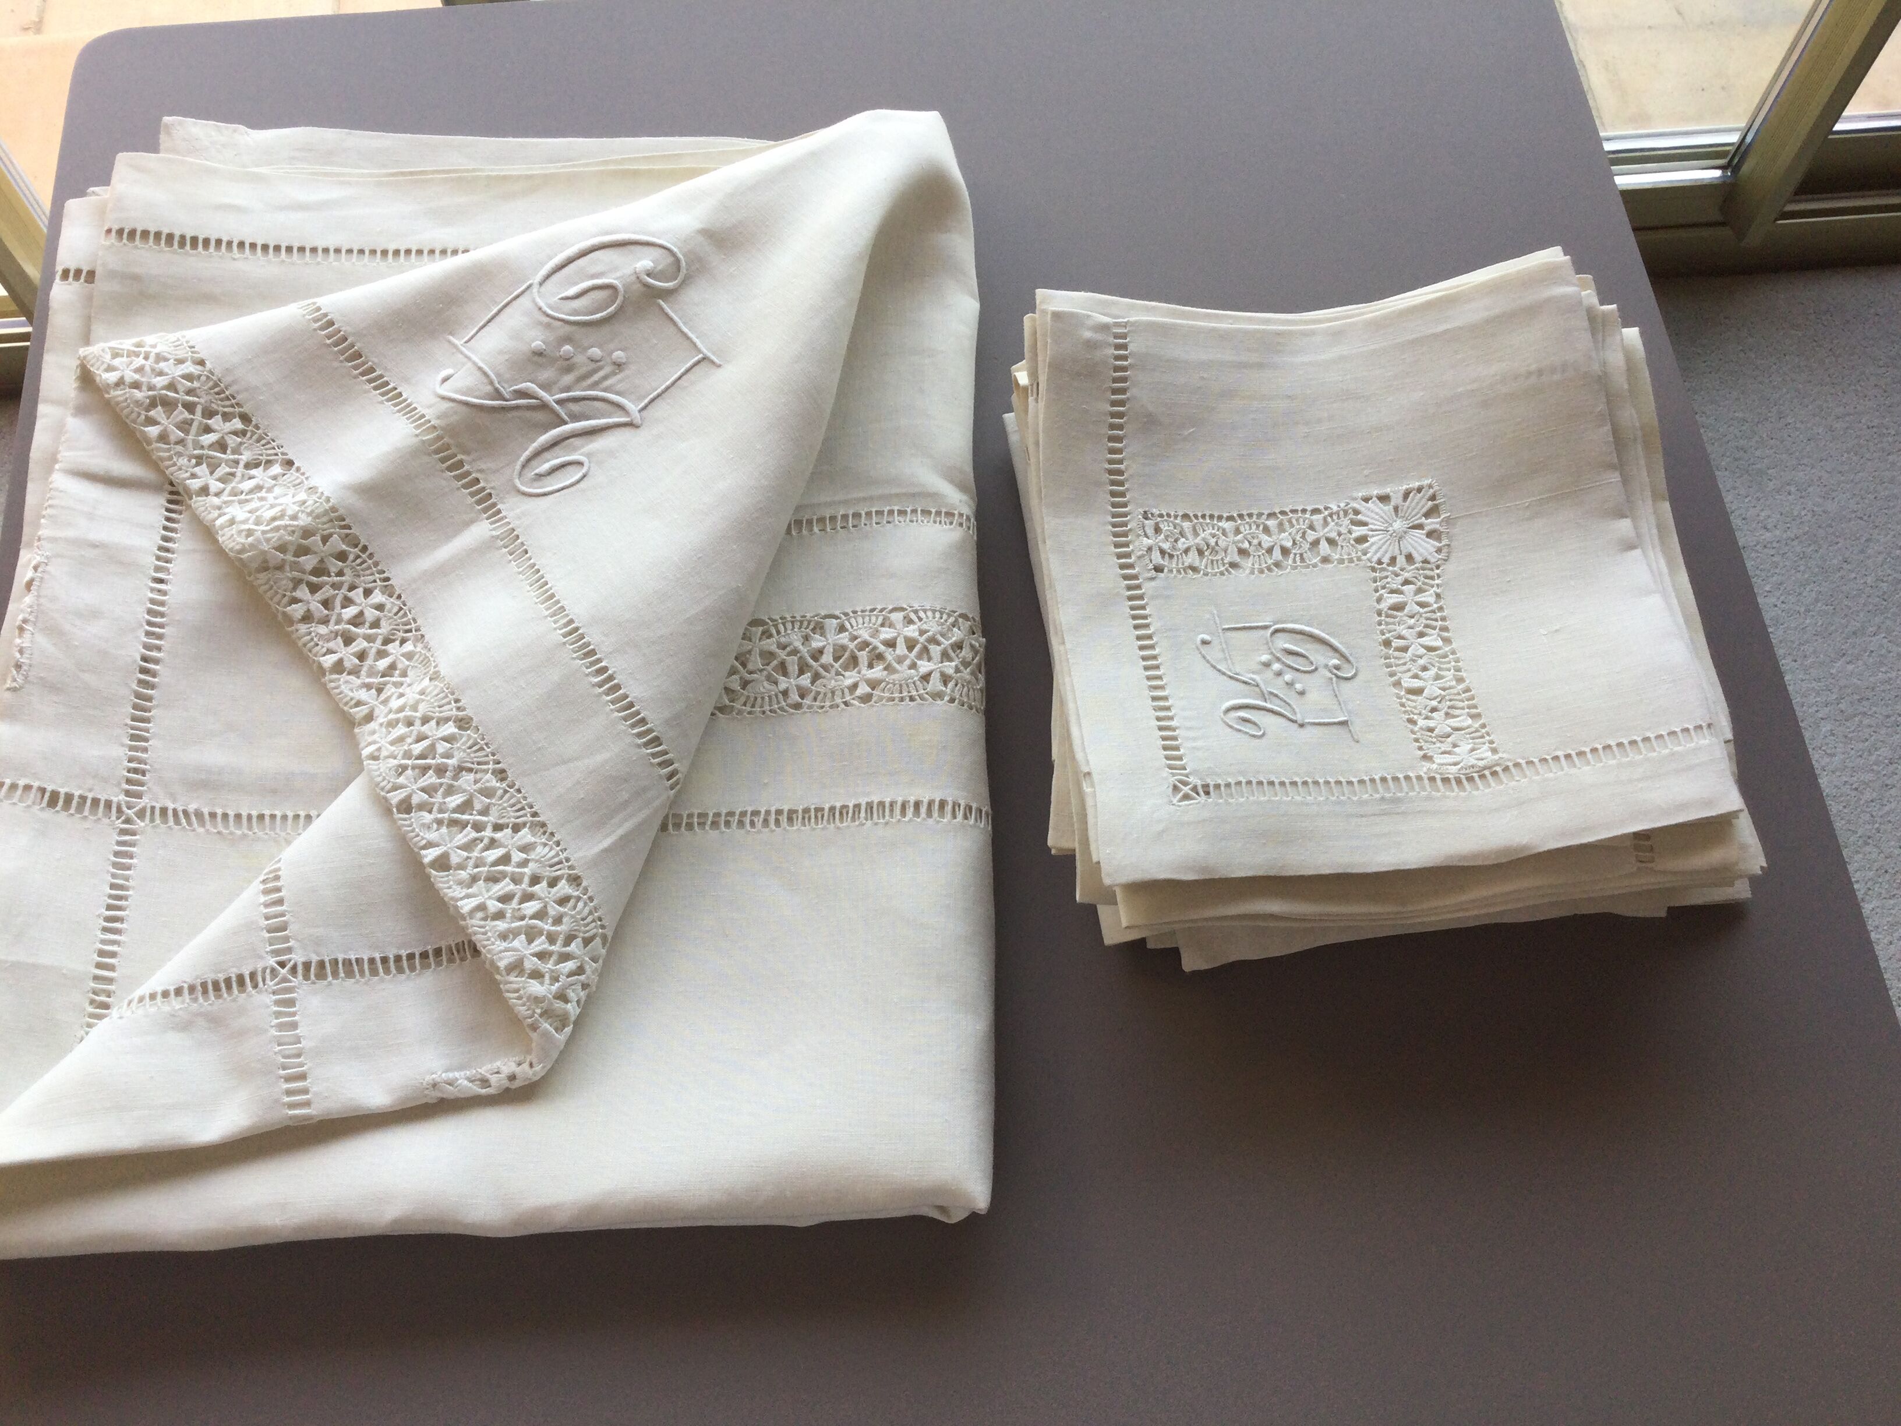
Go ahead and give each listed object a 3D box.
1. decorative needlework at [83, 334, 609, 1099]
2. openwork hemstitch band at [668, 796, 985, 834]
[{"bbox_3d":[-0.219,-0.021,0.619,0.076,0.022,0.362,-28,68,-12],"label":"decorative needlework"},{"bbox_3d":[-0.044,0.036,0.605,0.116,0.008,0.014,0,65,0],"label":"openwork hemstitch band"}]

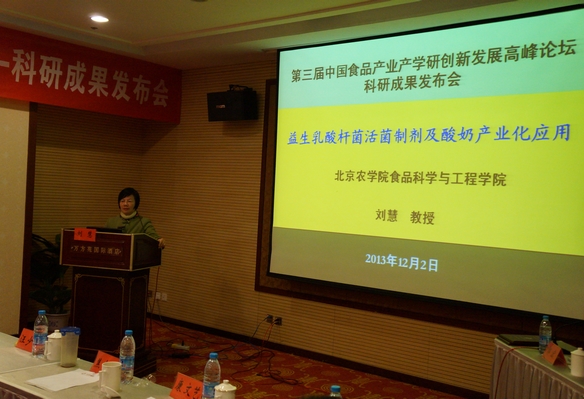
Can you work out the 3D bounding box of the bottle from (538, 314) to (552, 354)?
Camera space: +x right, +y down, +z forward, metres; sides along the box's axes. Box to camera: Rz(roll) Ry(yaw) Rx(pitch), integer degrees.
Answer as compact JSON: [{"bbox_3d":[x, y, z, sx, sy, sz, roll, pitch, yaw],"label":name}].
[{"bbox_3d":[1.445,0.771,3.798,0.065,0.220,0.065,3,0,0],"label":"bottle"}]

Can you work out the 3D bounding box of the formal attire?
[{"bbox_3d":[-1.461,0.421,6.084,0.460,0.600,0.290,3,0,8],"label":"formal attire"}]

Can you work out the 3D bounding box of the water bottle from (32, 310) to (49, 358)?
[{"bbox_3d":[-1.212,0.651,3.221,0.065,0.222,0.065,3,0,0],"label":"water bottle"}]

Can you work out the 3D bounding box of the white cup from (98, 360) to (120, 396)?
[{"bbox_3d":[-0.752,0.734,2.738,0.100,0.108,0.080,2,1,-45],"label":"white cup"}]

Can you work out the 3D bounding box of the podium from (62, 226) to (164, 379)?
[{"bbox_3d":[-1.537,0.872,5.641,0.650,1.220,0.510,3,1,16],"label":"podium"}]

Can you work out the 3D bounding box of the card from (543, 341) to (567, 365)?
[{"bbox_3d":[1.438,0.837,3.625,0.078,0.090,0.185,3,0,4],"label":"card"}]

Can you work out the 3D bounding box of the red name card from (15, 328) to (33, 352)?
[{"bbox_3d":[-1.304,0.712,3.362,0.190,0.090,0.080,3,1,39],"label":"red name card"}]

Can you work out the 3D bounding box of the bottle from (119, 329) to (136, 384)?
[{"bbox_3d":[-0.705,0.678,2.869,0.065,0.222,0.065,3,0,0],"label":"bottle"}]

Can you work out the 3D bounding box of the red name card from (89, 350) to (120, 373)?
[{"bbox_3d":[-0.809,0.738,2.957,0.080,0.090,0.190,2,1,-45],"label":"red name card"}]

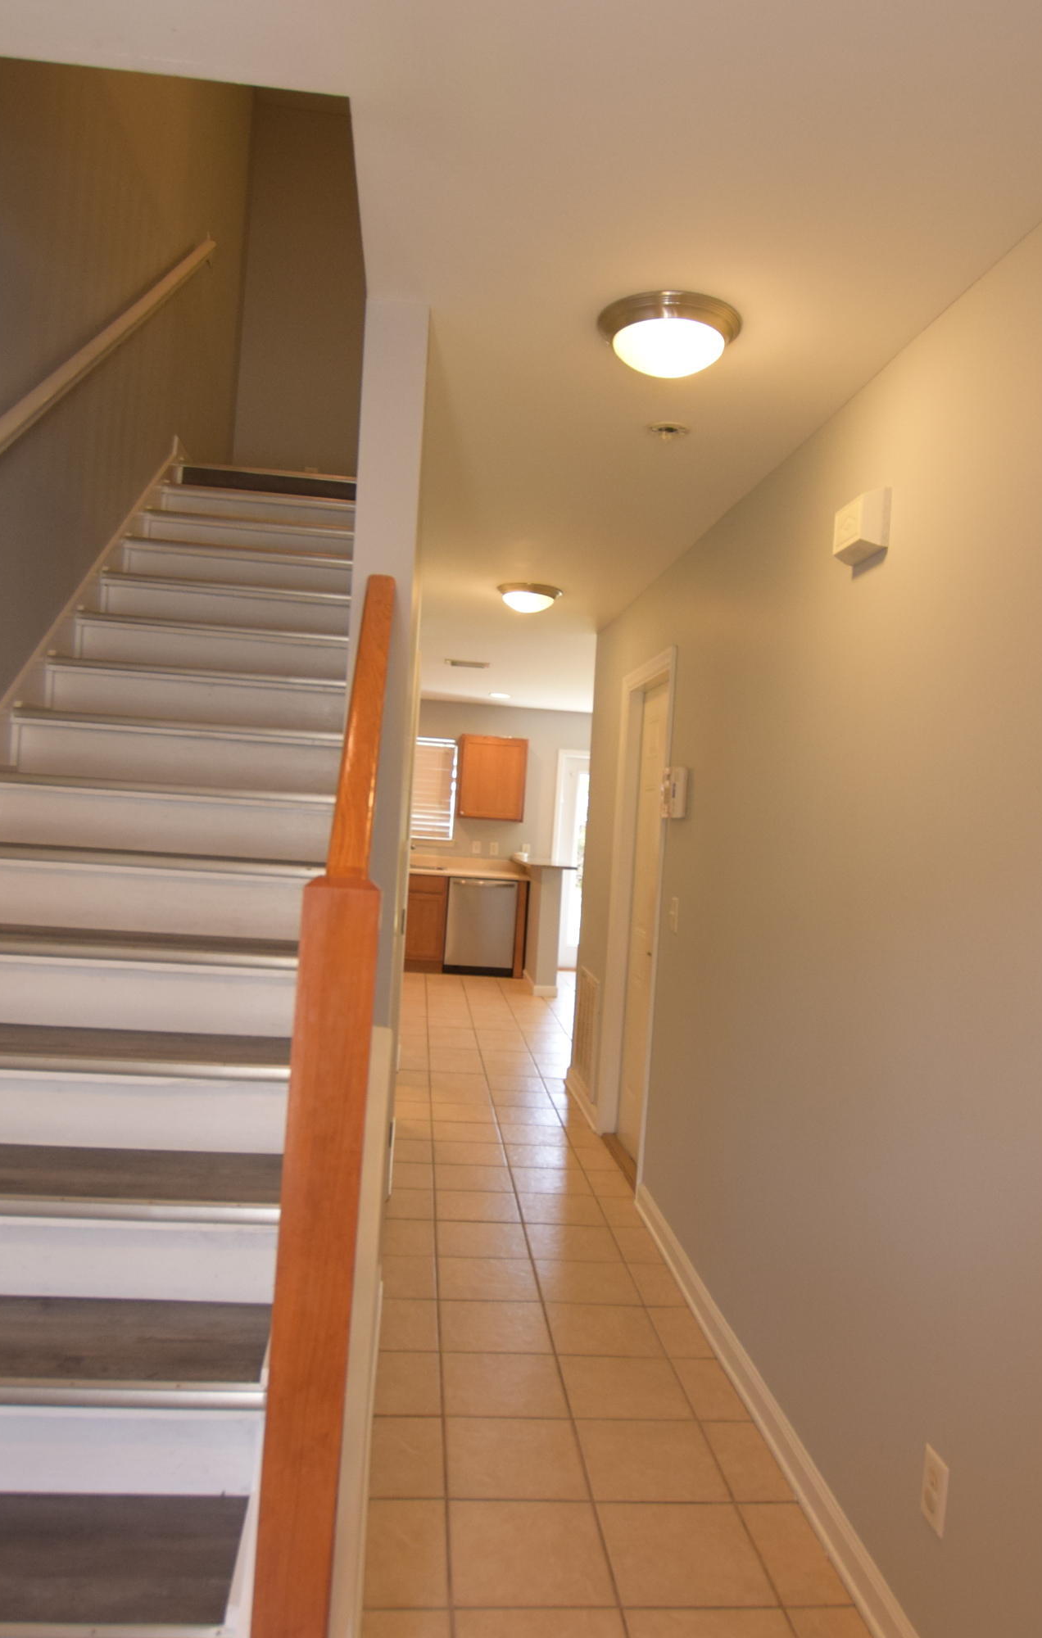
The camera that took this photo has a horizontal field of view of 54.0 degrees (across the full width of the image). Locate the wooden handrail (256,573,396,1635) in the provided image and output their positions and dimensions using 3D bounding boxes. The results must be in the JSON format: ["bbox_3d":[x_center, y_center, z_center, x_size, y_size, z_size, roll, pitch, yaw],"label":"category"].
[{"bbox_3d":[-0.282,0.417,1.646,0.095,1.775,0.795,4,0,-6],"label":"wooden handrail"}]

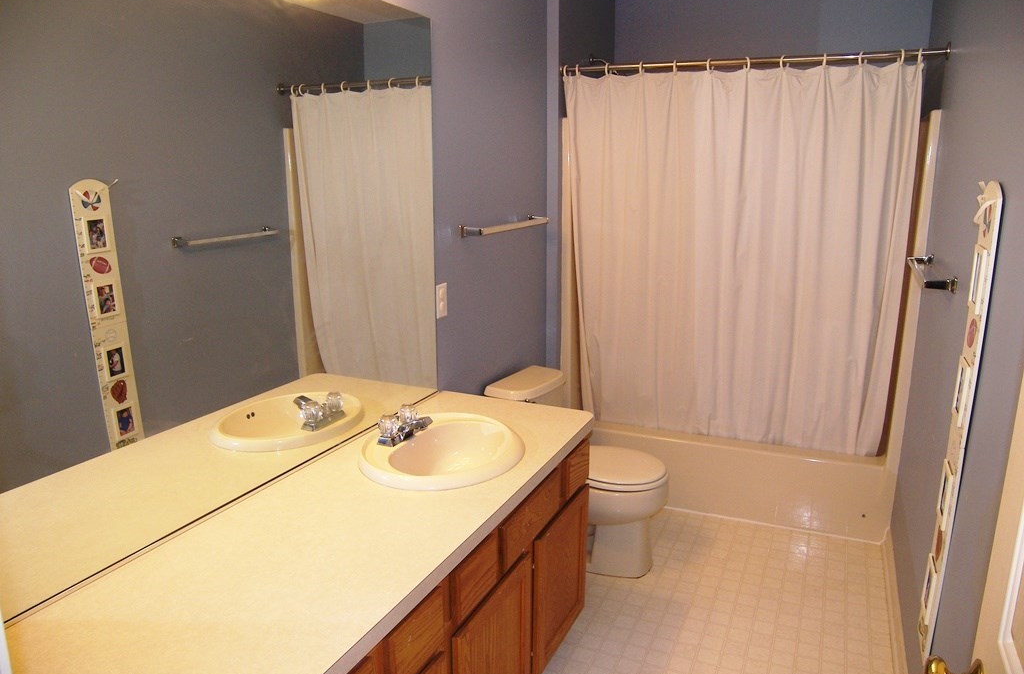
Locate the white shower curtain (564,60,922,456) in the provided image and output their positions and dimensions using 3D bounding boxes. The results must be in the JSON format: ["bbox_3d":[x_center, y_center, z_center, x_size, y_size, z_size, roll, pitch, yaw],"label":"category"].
[{"bbox_3d":[0.893,-0.274,3.117,1.405,1.710,0.118,5,14,23],"label":"white shower curtain"}]

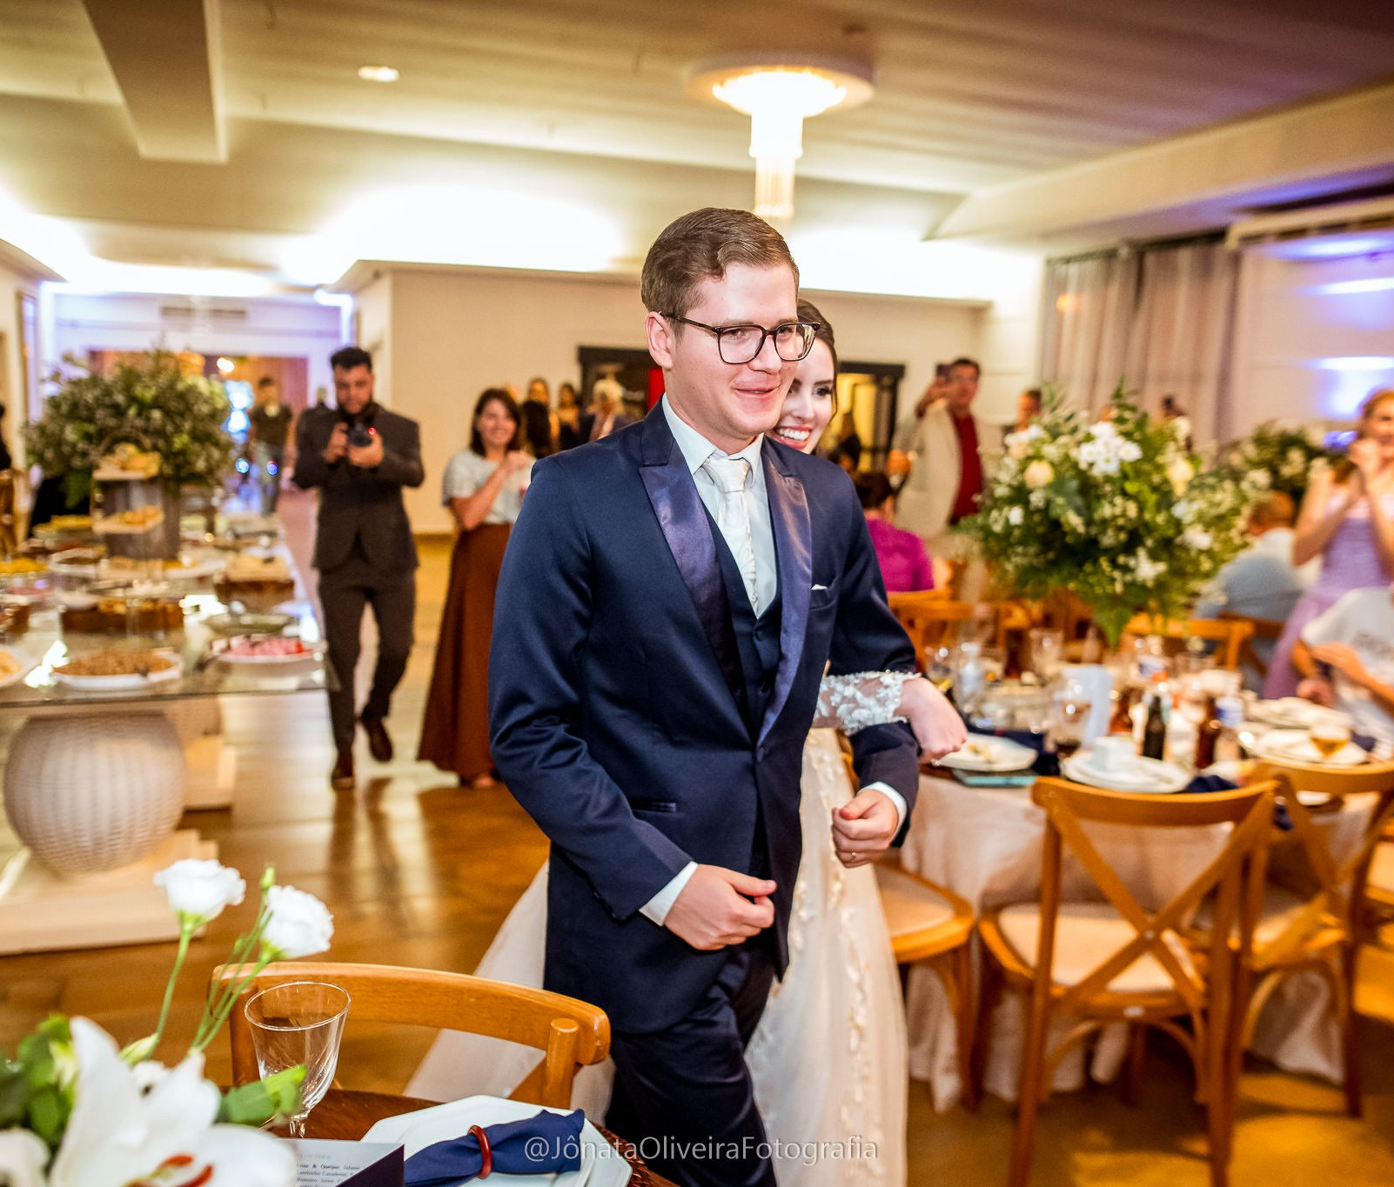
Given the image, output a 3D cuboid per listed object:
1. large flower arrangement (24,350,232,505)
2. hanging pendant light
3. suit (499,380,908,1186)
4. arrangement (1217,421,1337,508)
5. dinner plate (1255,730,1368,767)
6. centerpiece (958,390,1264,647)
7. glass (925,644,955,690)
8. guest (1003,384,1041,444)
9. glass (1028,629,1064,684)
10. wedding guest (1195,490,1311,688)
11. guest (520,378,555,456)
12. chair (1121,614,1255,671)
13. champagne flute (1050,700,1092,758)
[{"bbox_3d":[-2.538,-0.742,5.300,0.870,0.680,0.800,-2,10,-26],"label":"large flower arrangement"},{"bbox_3d":[0.448,-2.386,6.516,0.980,0.880,0.980,2,9,0],"label":"hanging pendant light"},{"bbox_3d":[-0.003,0.563,1.466,0.535,1.525,0.406,-3,11,-28],"label":"suit"},{"bbox_3d":[3.049,-0.589,6.200,0.720,0.600,0.700,6,10,26],"label":"arrangement"},{"bbox_3d":[1.532,0.390,2.967,0.285,0.028,0.285,2,9,0],"label":"dinner plate"},{"bbox_3d":[1.062,-0.196,3.070,0.740,0.640,0.720,5,10,19],"label":"centerpiece"},{"bbox_3d":[0.691,0.229,3.353,0.087,0.160,0.087,-1,10,-21],"label":"glass"},{"bbox_3d":[2.308,-0.588,8.537,0.500,1.742,0.350,7,10,30],"label":"guest"},{"bbox_3d":[1.067,0.194,3.656,0.089,0.163,0.089,2,9,0],"label":"glass"},{"bbox_3d":[2.170,0.246,4.791,0.544,1.307,0.772,4,9,11],"label":"wedding guest"},{"bbox_3d":[-1.169,-0.735,8.916,0.455,1.663,0.297,1,9,-6],"label":"guest"},{"bbox_3d":[1.652,0.560,4.063,0.485,0.881,0.525,5,10,17],"label":"chair"},{"bbox_3d":[0.872,0.326,2.786,0.087,0.168,0.087,2,9,0],"label":"champagne flute"}]

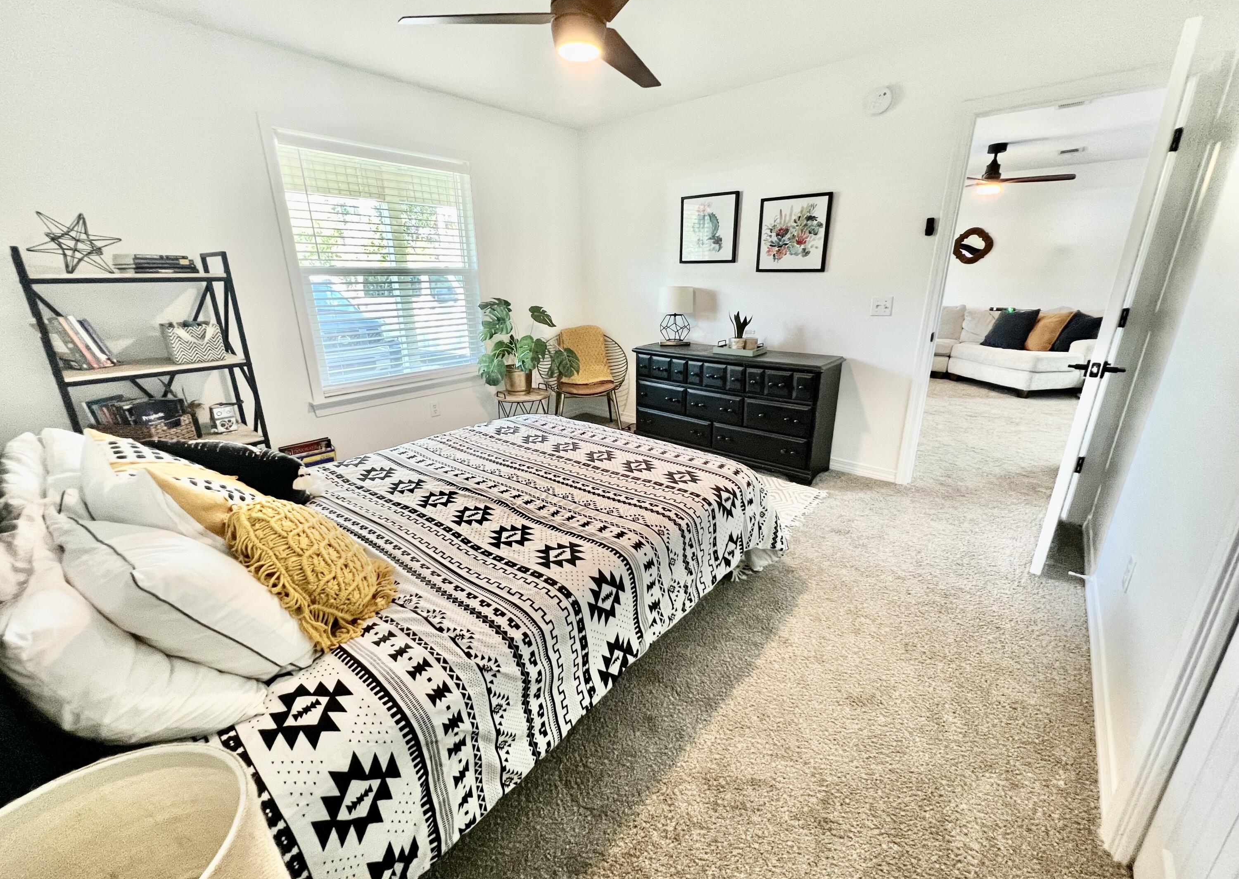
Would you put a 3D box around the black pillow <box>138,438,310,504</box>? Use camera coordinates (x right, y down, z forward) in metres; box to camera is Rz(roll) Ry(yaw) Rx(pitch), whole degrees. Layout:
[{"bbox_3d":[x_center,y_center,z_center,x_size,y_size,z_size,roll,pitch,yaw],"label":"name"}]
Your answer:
[{"bbox_3d":[-1.327,0.096,1.536,0.480,0.470,0.170,15,67,40],"label":"black pillow"}]

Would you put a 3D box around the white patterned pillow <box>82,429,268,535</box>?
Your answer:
[{"bbox_3d":[-1.060,0.156,1.178,0.470,0.440,0.160,11,56,33],"label":"white patterned pillow"}]

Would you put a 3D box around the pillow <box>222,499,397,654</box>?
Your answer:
[{"bbox_3d":[-0.768,0.292,1.183,0.500,0.160,0.310,22,-4,35],"label":"pillow"}]

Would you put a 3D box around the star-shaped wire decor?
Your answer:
[{"bbox_3d":[-2.207,-0.786,1.888,0.200,0.220,0.260,14,23,39],"label":"star-shaped wire decor"}]

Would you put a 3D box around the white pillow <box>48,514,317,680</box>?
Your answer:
[{"bbox_3d":[-0.893,0.231,0.958,0.570,0.460,0.190,15,55,40],"label":"white pillow"}]

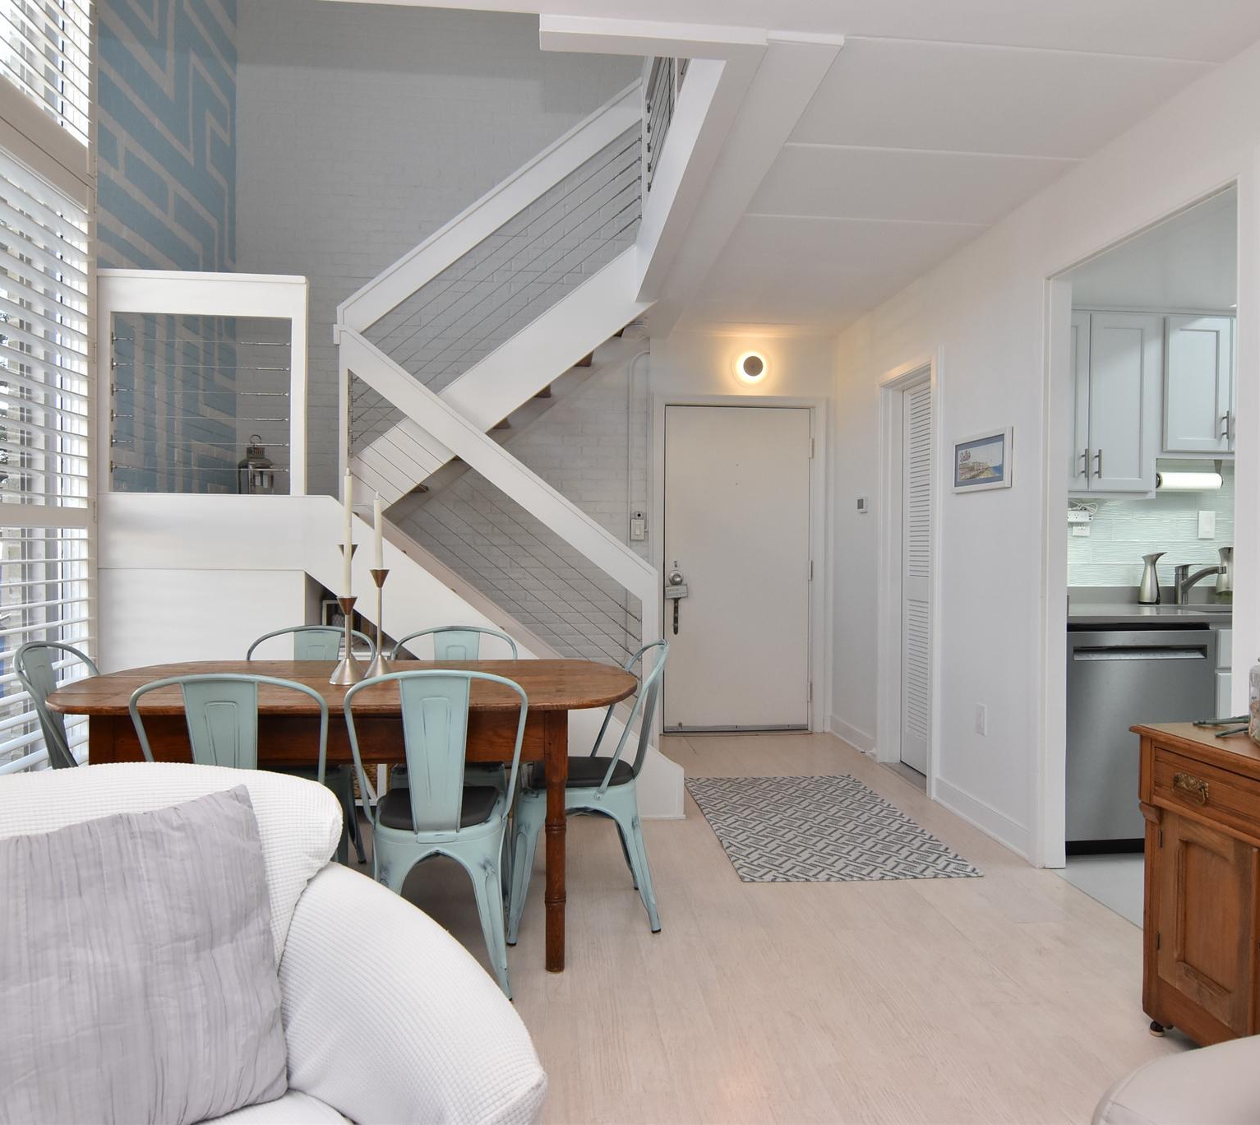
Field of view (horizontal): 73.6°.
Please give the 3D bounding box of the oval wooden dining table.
[{"bbox_3d":[-0.826,0.735,2.622,1.690,0.740,0.920,0,1,-5],"label":"oval wooden dining table"}]

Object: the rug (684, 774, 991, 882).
[{"bbox_3d":[0.766,1.097,3.619,0.867,0.010,1.365,0,1,-4],"label":"rug"}]

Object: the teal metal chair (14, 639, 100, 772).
[{"bbox_3d":[-1.592,0.672,2.645,0.500,0.855,0.450,0,1,-6],"label":"teal metal chair"}]

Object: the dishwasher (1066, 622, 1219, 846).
[{"bbox_3d":[1.877,0.665,3.435,0.600,0.856,0.598,0,1,-6],"label":"dishwasher"}]

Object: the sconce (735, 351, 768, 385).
[{"bbox_3d":[0.752,-1.201,5.181,0.209,0.209,0.083,0,1,-6],"label":"sconce"}]

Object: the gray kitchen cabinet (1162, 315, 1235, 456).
[{"bbox_3d":[2.488,-0.737,3.686,0.620,0.600,0.330,0,1,-6],"label":"gray kitchen cabinet"}]

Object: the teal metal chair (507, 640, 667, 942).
[{"bbox_3d":[-0.138,0.677,2.645,0.478,0.847,0.431,0,1,-8],"label":"teal metal chair"}]

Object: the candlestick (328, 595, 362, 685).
[{"bbox_3d":[-0.866,0.235,2.562,0.103,0.258,0.103,0,1,-6],"label":"candlestick"}]

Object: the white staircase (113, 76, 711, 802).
[{"bbox_3d":[-1.014,-0.771,4.279,2.410,3.700,1.660,0,1,-6],"label":"white staircase"}]

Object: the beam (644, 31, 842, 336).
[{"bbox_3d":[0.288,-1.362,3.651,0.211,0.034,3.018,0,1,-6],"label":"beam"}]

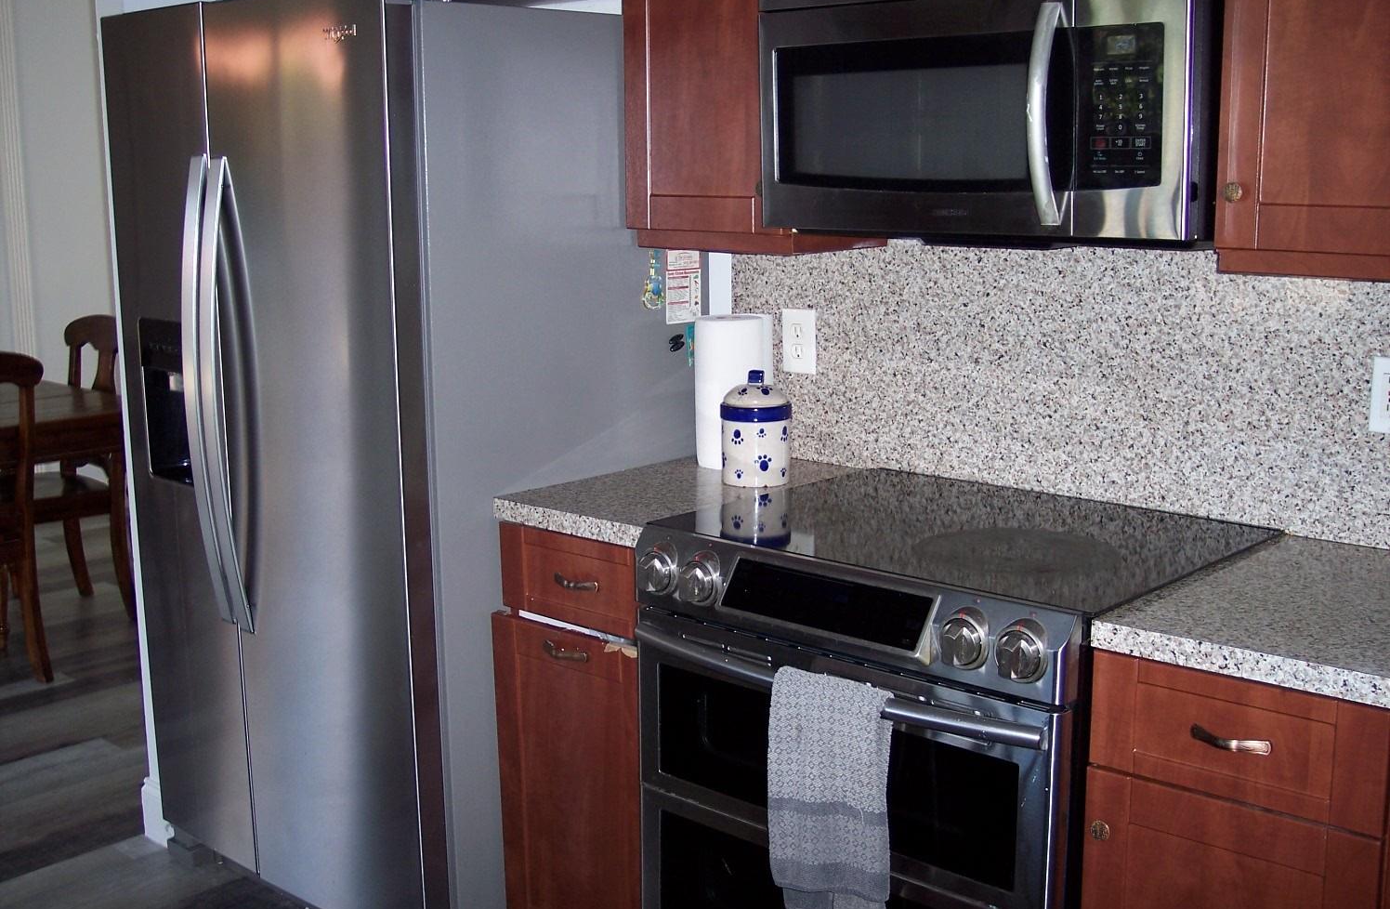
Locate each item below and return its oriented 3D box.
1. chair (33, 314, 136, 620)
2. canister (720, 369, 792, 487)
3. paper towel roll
[{"bbox_3d":[-2.144,0.069,5.064,0.480,1.000,0.540,9,14,42],"label":"chair"},{"bbox_3d":[0.108,-0.051,2.787,0.127,0.200,0.127,-1,11,0],"label":"canister"},{"bbox_3d":[0.071,-0.119,2.942,0.138,0.280,0.135,-1,11,0],"label":"paper towel roll"}]

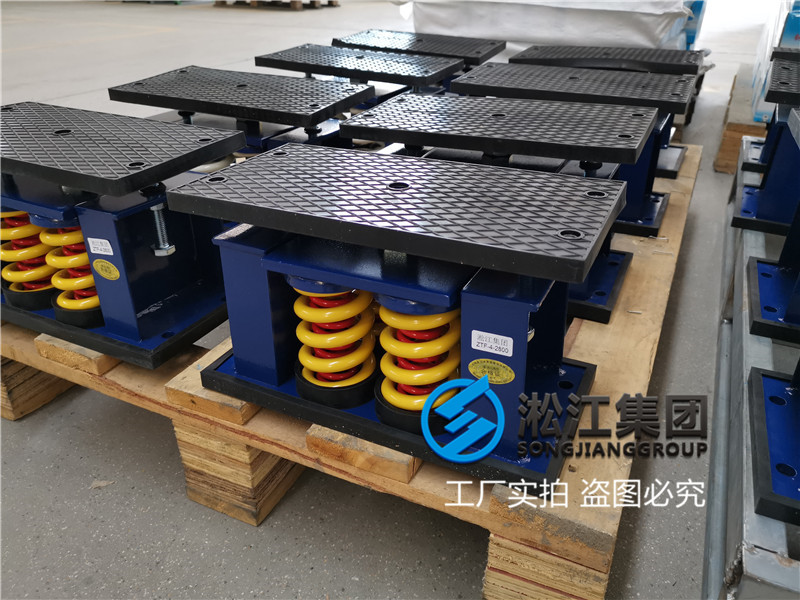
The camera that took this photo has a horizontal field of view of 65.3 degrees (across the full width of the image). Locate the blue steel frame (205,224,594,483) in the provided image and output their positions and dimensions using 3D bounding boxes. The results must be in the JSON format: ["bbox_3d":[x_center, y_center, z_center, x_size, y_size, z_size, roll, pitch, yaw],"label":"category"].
[{"bbox_3d":[-0.001,0.018,0.671,0.404,0.180,0.198,12,32,23],"label":"blue steel frame"}]

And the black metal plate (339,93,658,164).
[{"bbox_3d":[0.142,-0.252,0.889,0.400,0.018,0.207,12,32,24],"label":"black metal plate"}]

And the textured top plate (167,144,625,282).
[{"bbox_3d":[-0.001,-0.103,0.615,0.400,0.018,0.207,12,30,23],"label":"textured top plate"}]

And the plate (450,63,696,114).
[{"bbox_3d":[0.320,-0.397,1.151,0.400,0.018,0.207,13,34,22],"label":"plate"}]

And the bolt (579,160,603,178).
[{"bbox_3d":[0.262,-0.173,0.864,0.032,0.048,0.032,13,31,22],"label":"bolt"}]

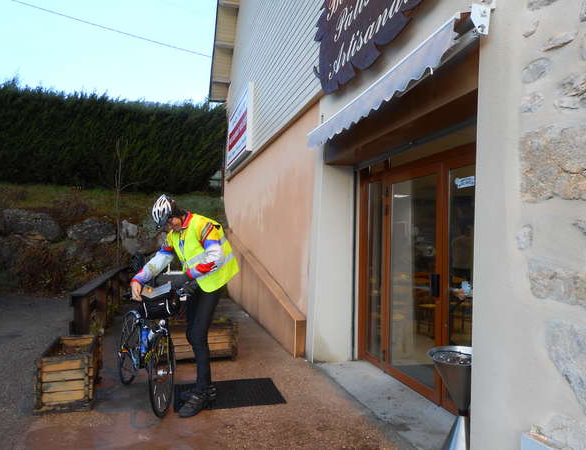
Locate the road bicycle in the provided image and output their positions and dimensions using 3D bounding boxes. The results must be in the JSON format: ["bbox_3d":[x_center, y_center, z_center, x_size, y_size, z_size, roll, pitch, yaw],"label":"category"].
[{"bbox_3d":[-1.296,1.016,3.791,0.453,1.005,1.635,3,-4,-36],"label":"road bicycle"}]

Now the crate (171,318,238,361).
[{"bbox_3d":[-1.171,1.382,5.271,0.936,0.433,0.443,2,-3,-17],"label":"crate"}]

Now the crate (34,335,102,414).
[{"bbox_3d":[-1.917,1.280,3.782,0.433,0.453,0.670,2,-3,-17],"label":"crate"}]

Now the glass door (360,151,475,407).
[{"bbox_3d":[1.158,0.465,4.109,0.099,2.167,2.246,2,-3,-17],"label":"glass door"}]

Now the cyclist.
[{"bbox_3d":[-0.878,0.644,3.522,0.808,1.734,0.552,4,-4,-40],"label":"cyclist"}]

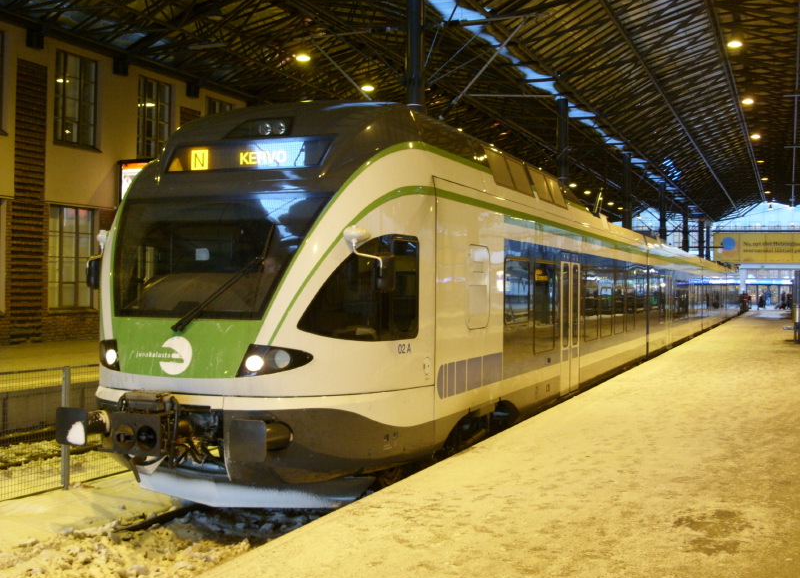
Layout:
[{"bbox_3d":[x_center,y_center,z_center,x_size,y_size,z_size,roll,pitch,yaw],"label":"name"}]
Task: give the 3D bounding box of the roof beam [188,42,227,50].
[{"bbox_3d":[-5.652,-7.150,38.000,1.250,0.200,0.200,0,0,17],"label":"roof beam"}]

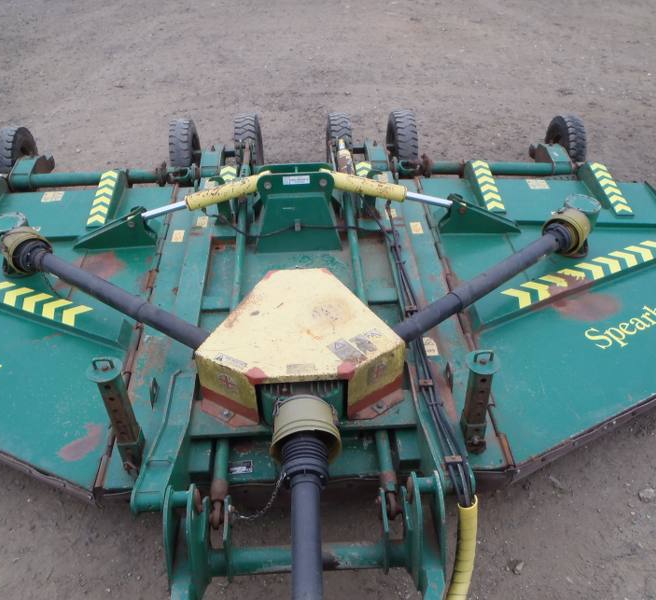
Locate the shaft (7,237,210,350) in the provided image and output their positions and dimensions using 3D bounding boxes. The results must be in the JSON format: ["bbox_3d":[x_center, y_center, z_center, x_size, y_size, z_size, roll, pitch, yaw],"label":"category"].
[{"bbox_3d":[-0.995,-0.027,2.956,1.383,0.220,0.220,23,44,27],"label":"shaft"}]

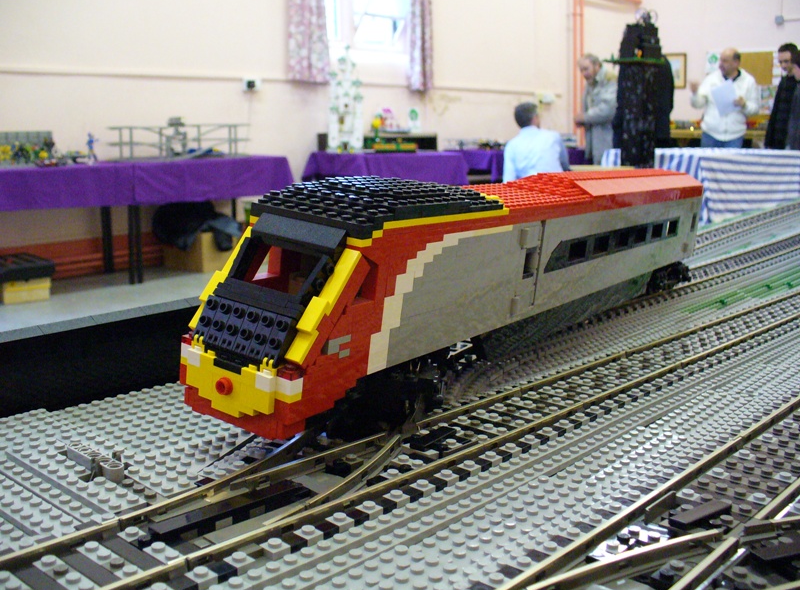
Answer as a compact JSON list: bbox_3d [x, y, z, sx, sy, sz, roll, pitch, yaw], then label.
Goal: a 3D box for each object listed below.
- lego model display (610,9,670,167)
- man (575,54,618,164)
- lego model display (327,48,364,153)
[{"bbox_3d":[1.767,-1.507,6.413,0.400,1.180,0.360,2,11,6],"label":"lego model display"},{"bbox_3d":[1.787,-1.313,7.654,0.420,1.640,0.480,-6,12,-29],"label":"man"},{"bbox_3d":[-0.411,-1.464,6.474,0.250,0.780,0.250,-4,12,-21],"label":"lego model display"}]

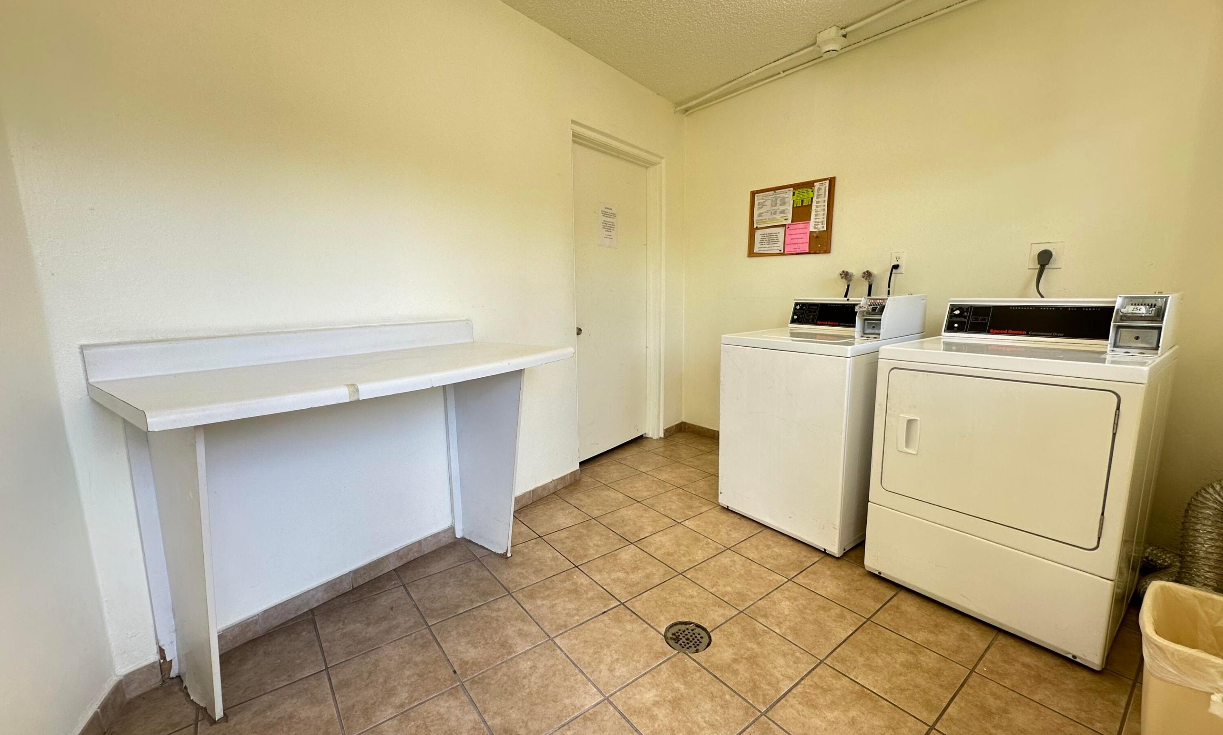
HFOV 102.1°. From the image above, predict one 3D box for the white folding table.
[{"bbox_3d":[-0.753,0.388,1.657,0.622,1.009,1.219,6,11,36],"label":"white folding table"}]

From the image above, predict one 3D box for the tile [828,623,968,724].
[{"bbox_3d":[0.879,0.924,1.525,0.302,0.010,0.302,-8,12,-37],"label":"tile"}]

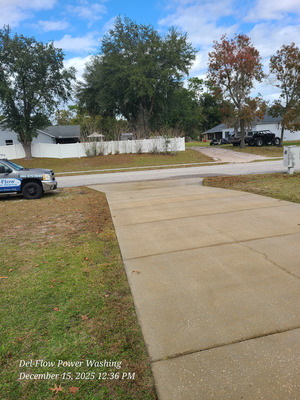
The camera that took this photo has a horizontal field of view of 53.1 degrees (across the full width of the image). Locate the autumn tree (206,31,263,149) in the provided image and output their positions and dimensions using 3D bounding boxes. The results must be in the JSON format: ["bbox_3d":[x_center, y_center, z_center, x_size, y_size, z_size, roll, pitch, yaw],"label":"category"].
[{"bbox_3d":[11.231,-13.645,38.424,7.200,13.800,7.000,-4,9,-9],"label":"autumn tree"}]

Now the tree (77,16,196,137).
[{"bbox_3d":[-1.839,-17.608,46.480,18.500,19.500,18.000,-4,9,-9],"label":"tree"}]

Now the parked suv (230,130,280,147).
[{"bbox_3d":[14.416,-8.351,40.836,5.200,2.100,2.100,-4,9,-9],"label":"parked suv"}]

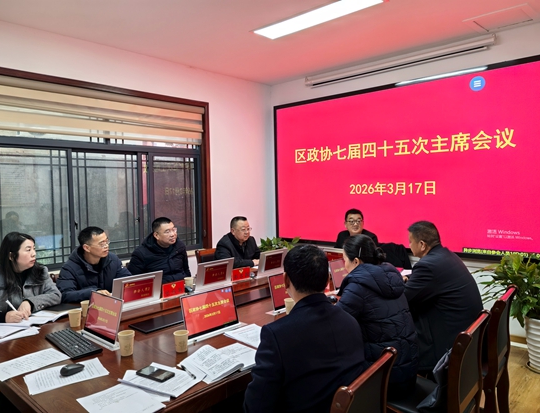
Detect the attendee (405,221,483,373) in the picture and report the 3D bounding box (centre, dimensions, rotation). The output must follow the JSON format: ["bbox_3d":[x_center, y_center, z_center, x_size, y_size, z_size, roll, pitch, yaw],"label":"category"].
[{"bbox_3d":[1.006,0.748,2.682,0.560,1.300,0.750,-3,3,-44],"label":"attendee"}]

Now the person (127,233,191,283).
[{"bbox_3d":[-0.901,0.742,3.763,0.720,1.280,0.550,1,3,38],"label":"person"}]

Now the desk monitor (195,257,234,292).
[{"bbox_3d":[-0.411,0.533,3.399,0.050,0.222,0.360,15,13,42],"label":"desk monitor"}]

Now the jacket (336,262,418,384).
[{"bbox_3d":[0.640,0.636,2.406,0.520,0.620,0.520,-3,3,-43],"label":"jacket"}]

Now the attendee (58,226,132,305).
[{"bbox_3d":[-1.296,0.790,3.284,0.720,1.265,0.600,0,2,28],"label":"attendee"}]

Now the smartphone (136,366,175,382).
[{"bbox_3d":[-0.469,0.691,1.771,0.155,0.012,0.078,0,3,36],"label":"smartphone"}]

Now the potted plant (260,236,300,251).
[{"bbox_3d":[0.118,0.853,5.660,0.750,0.900,0.750,1,3,43],"label":"potted plant"}]

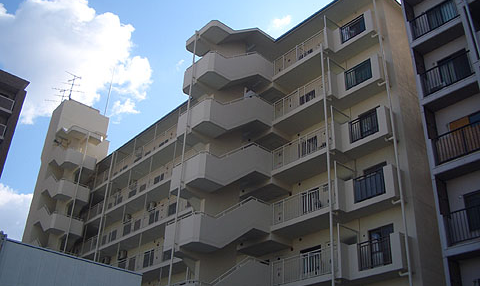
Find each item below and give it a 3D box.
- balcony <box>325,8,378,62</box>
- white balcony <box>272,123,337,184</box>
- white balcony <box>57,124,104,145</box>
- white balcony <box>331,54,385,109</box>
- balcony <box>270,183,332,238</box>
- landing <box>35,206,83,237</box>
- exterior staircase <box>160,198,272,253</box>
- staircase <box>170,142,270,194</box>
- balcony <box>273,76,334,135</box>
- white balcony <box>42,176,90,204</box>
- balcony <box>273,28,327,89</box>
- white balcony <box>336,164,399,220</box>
[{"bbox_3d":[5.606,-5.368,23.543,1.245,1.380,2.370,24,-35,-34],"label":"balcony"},{"bbox_3d":[3.332,0.559,23.003,1.305,1.395,3.975,24,-35,-34],"label":"white balcony"},{"bbox_3d":[-14.418,-0.554,43.097,2.670,1.680,4.320,24,-35,-34],"label":"white balcony"},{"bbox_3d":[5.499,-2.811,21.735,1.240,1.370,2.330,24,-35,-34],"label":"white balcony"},{"bbox_3d":[3.100,3.022,21.135,1.310,1.360,3.760,24,-35,-34],"label":"balcony"},{"bbox_3d":[-14.265,6.240,38.519,2.380,2.730,4.350,24,-35,-34],"label":"landing"},{"bbox_3d":[-0.923,3.823,21.604,3.900,2.740,2.650,24,-35,-34],"label":"exterior staircase"},{"bbox_3d":[-0.815,1.424,22.944,3.880,2.700,2.670,24,-35,-34],"label":"staircase"},{"bbox_3d":[3.430,-1.891,24.334,1.305,1.365,3.975,24,-35,-34],"label":"balcony"},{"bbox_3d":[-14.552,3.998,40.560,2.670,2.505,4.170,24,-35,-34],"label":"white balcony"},{"bbox_3d":[3.448,-4.197,25.124,1.360,1.270,3.790,24,-35,-34],"label":"balcony"},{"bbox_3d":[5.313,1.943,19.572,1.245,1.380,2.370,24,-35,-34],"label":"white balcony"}]

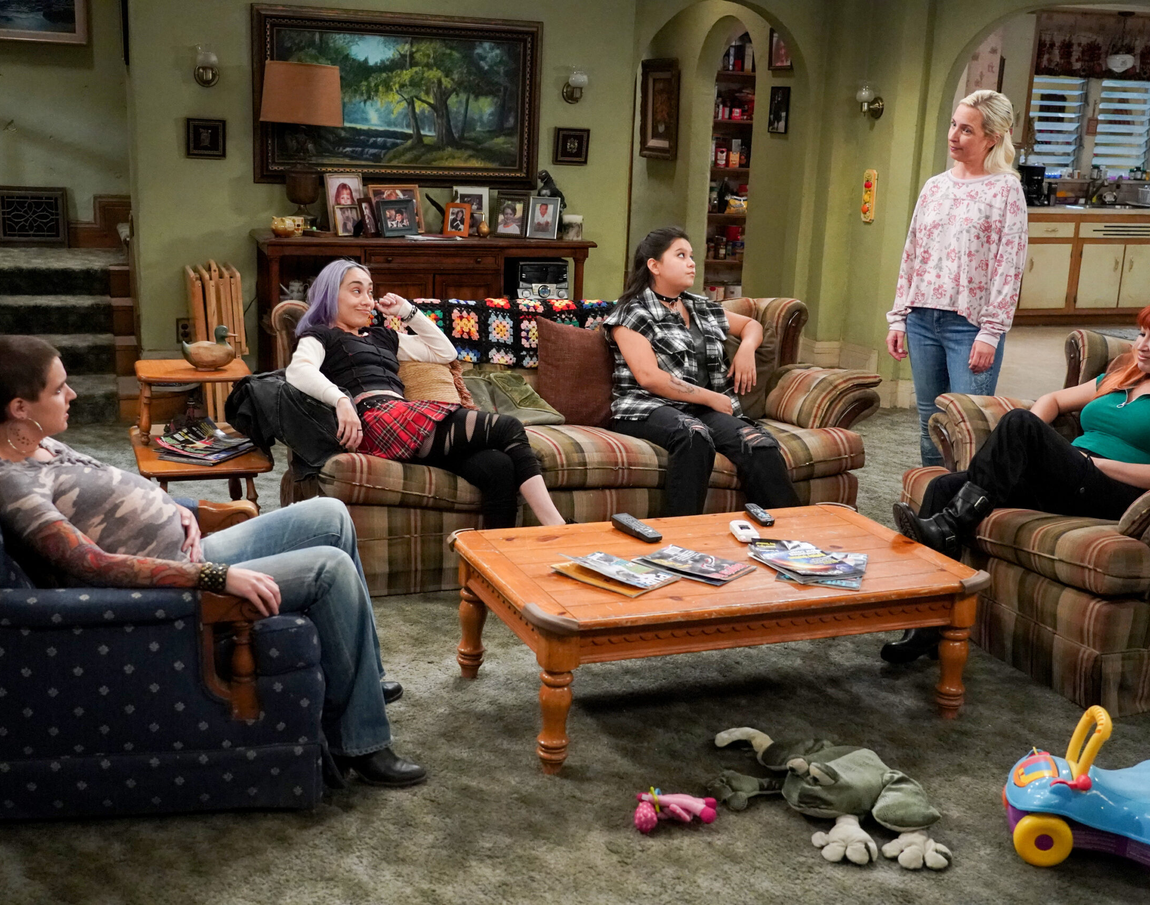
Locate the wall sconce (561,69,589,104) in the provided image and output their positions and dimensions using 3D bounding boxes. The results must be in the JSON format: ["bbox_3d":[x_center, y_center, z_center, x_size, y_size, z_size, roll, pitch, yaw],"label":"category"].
[{"bbox_3d":[-0.001,-1.939,7.204,0.115,0.180,0.155,-2,15,-18],"label":"wall sconce"}]

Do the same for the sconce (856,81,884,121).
[{"bbox_3d":[1.613,-1.908,7.401,0.150,0.185,0.115,-8,17,-36],"label":"sconce"}]

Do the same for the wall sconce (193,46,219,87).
[{"bbox_3d":[-1.874,-1.963,6.902,0.123,0.208,0.140,-3,14,-21],"label":"wall sconce"}]

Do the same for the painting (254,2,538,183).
[{"bbox_3d":[-0.942,-1.893,7.326,1.572,0.893,0.060,-3,14,-21],"label":"painting"}]

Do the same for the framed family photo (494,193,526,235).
[{"bbox_3d":[-0.338,-1.241,7.122,0.148,0.225,0.028,5,1,13],"label":"framed family photo"}]

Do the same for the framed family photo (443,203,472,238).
[{"bbox_3d":[-0.608,-1.196,7.005,0.131,0.172,0.025,6,1,14],"label":"framed family photo"}]

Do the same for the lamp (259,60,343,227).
[{"bbox_3d":[-1.383,-1.556,6.923,0.428,0.823,0.428,-3,14,-21],"label":"lamp"}]

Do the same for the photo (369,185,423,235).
[{"bbox_3d":[-0.949,-1.290,7.221,0.275,0.255,0.035,-5,-2,-28],"label":"photo"}]

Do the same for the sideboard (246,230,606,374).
[{"bbox_3d":[-0.768,-0.671,7.044,1.662,0.882,0.530,-2,15,-18],"label":"sideboard"}]

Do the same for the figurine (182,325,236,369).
[{"bbox_3d":[-1.233,-0.360,4.569,0.183,0.158,0.090,0,14,-12],"label":"figurine"}]

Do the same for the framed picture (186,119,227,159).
[{"bbox_3d":[-1.909,-1.624,7.034,0.195,0.195,0.025,-3,14,-21],"label":"framed picture"}]

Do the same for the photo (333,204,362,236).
[{"bbox_3d":[-1.155,-1.186,6.938,0.130,0.163,0.030,-5,-1,-28],"label":"photo"}]

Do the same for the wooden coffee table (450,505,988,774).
[{"bbox_3d":[0.362,0.463,3.631,1.244,0.396,0.742,-3,15,-21],"label":"wooden coffee table"}]

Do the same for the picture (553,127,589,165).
[{"bbox_3d":[-0.024,-1.744,7.745,0.210,0.200,0.025,-3,14,-21],"label":"picture"}]

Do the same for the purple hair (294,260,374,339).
[{"bbox_3d":[-0.810,-0.518,4.530,0.195,0.250,0.180,11,23,44],"label":"purple hair"}]

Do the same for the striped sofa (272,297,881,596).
[{"bbox_3d":[0.009,-0.104,4.822,2.230,0.820,0.950,-3,14,-21],"label":"striped sofa"}]

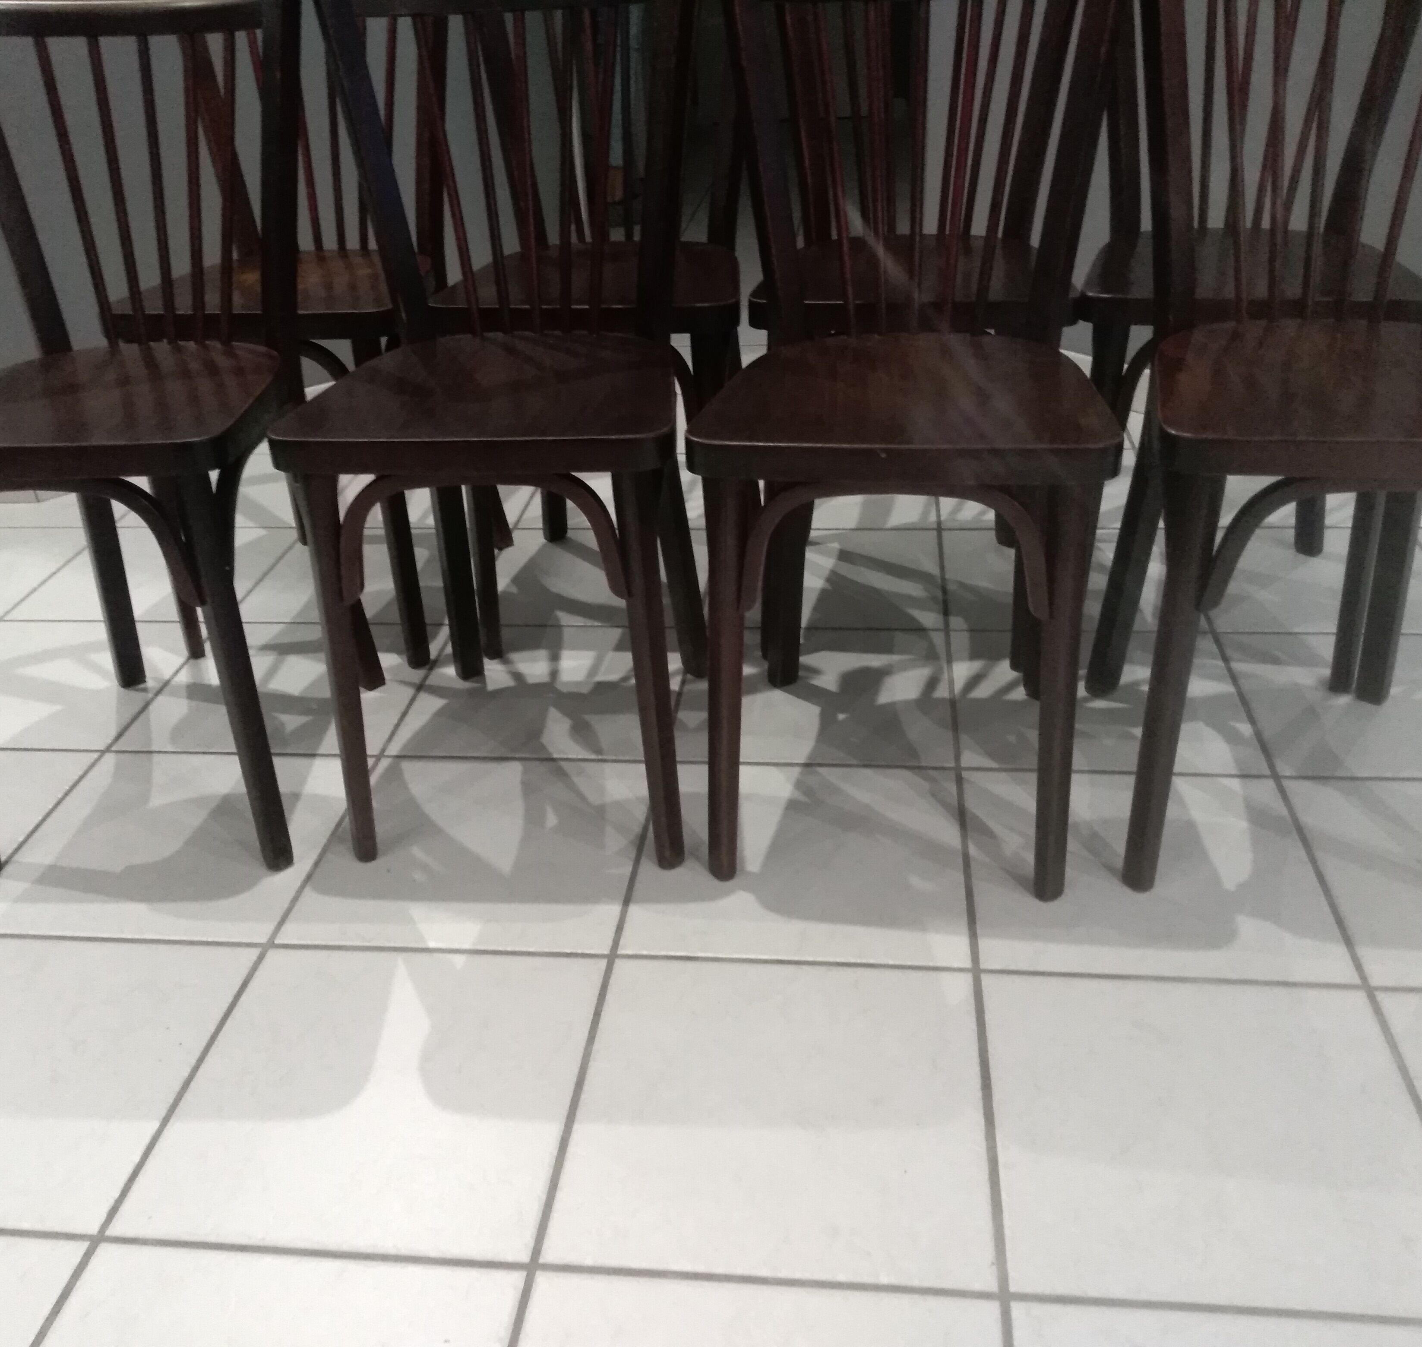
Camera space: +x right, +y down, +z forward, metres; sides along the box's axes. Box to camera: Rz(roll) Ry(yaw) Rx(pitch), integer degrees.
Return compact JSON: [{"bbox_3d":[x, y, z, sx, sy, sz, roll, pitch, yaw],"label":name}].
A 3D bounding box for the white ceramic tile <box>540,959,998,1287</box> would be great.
[{"bbox_3d":[0.057,0.359,1.115,0.336,0.010,0.327,1,30,7],"label":"white ceramic tile"}]

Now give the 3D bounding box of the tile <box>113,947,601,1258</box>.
[{"bbox_3d":[-0.281,0.355,1.156,0.336,0.010,0.327,1,30,7],"label":"tile"}]

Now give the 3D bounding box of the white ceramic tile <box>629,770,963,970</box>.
[{"bbox_3d":[0.093,0.193,1.399,0.336,0.010,0.327,1,30,7],"label":"white ceramic tile"}]

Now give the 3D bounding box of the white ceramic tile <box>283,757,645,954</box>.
[{"bbox_3d":[-0.244,0.189,1.440,0.336,0.010,0.327,1,30,7],"label":"white ceramic tile"}]

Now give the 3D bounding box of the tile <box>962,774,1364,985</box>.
[{"bbox_3d":[0.431,0.197,1.358,0.336,0.010,0.327,1,30,7],"label":"tile"}]

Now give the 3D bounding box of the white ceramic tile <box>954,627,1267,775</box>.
[{"bbox_3d":[0.468,0.031,1.641,0.336,0.010,0.327,1,30,7],"label":"white ceramic tile"}]

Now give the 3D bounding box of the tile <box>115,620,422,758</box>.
[{"bbox_3d":[-0.545,0.018,1.764,0.336,0.010,0.327,1,30,7],"label":"tile"}]

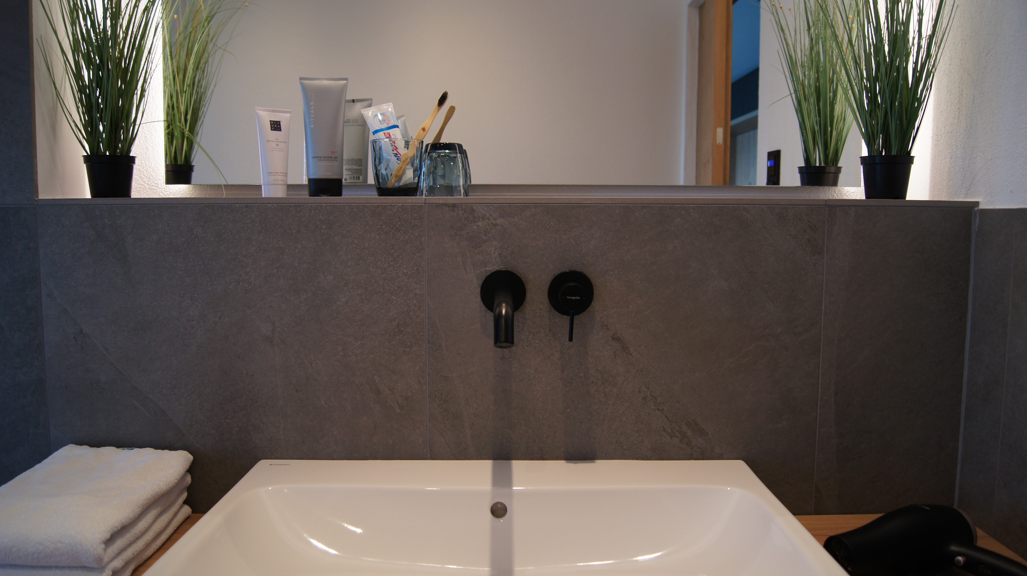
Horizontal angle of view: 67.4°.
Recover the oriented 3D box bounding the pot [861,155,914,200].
[{"bbox_3d":[0.580,-0.169,1.195,0.076,0.065,0.076,0,6,0],"label":"pot"}]

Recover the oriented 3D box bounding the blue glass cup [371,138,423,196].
[{"bbox_3d":[-0.181,-0.185,1.204,0.080,0.087,0.080,0,6,0],"label":"blue glass cup"}]

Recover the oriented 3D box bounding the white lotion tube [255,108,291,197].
[{"bbox_3d":[-0.373,-0.210,1.202,0.056,0.137,0.038,-4,7,-33],"label":"white lotion tube"}]

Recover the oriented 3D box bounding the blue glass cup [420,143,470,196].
[{"bbox_3d":[-0.115,-0.193,1.275,0.083,0.088,0.083,0,6,0],"label":"blue glass cup"}]

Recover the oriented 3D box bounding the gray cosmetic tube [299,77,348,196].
[{"bbox_3d":[-0.297,-0.237,1.216,0.075,0.188,0.044,-1,6,-10],"label":"gray cosmetic tube"}]

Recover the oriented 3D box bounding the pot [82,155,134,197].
[{"bbox_3d":[-0.635,-0.173,1.214,0.076,0.065,0.076,0,6,0],"label":"pot"}]

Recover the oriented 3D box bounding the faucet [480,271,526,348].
[{"bbox_3d":[-0.015,0.025,1.062,0.069,0.083,0.222,0,6,0],"label":"faucet"}]

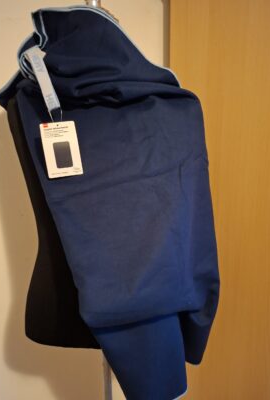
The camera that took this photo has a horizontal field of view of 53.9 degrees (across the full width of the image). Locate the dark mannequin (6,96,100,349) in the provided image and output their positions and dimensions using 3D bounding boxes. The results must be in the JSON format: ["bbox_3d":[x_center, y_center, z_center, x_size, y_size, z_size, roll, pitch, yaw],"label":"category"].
[{"bbox_3d":[-0.079,-0.027,0.609,0.400,0.690,0.235,-2,10,-3],"label":"dark mannequin"}]

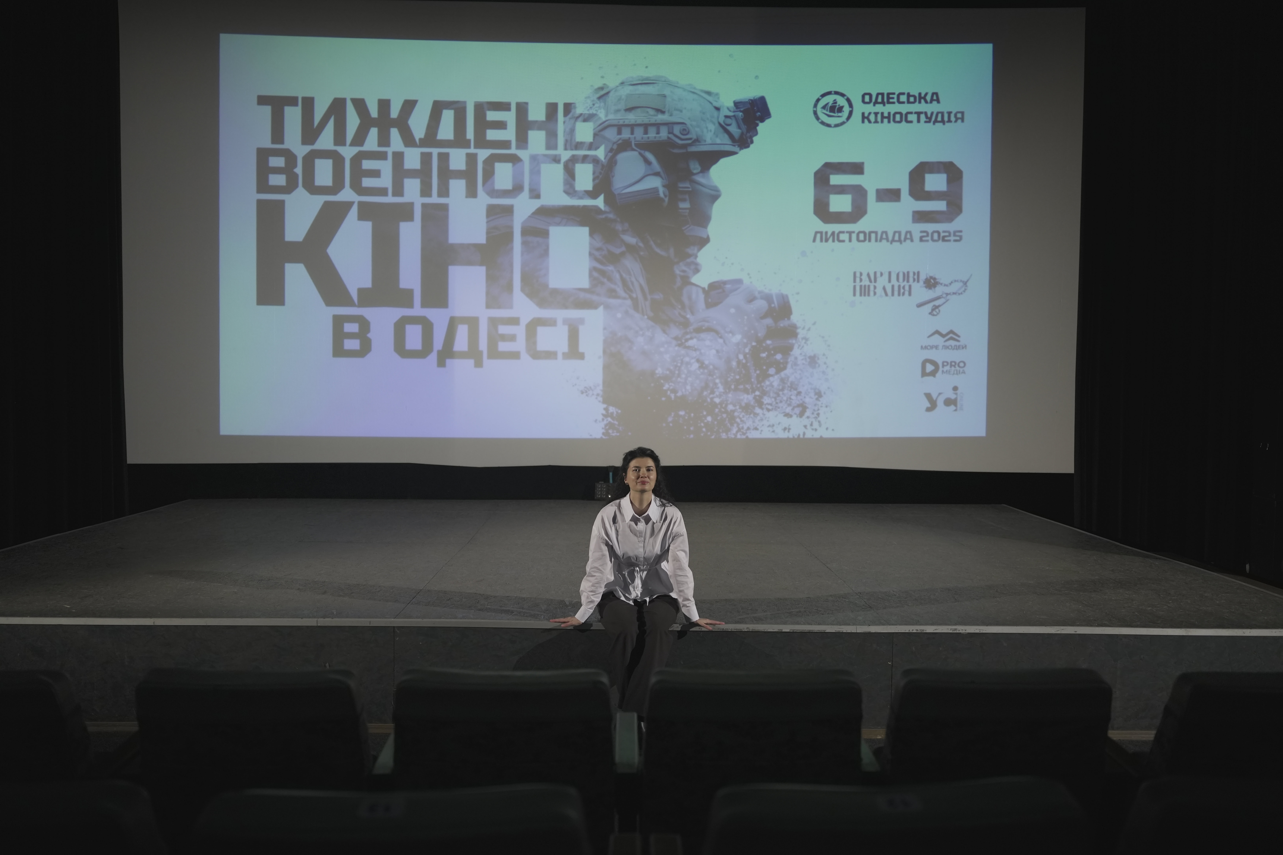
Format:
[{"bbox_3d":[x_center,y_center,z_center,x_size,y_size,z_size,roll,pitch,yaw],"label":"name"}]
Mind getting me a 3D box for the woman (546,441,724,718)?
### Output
[{"bbox_3d":[-0.020,0.780,4.830,0.830,1.360,0.740,0,3,-1],"label":"woman"}]

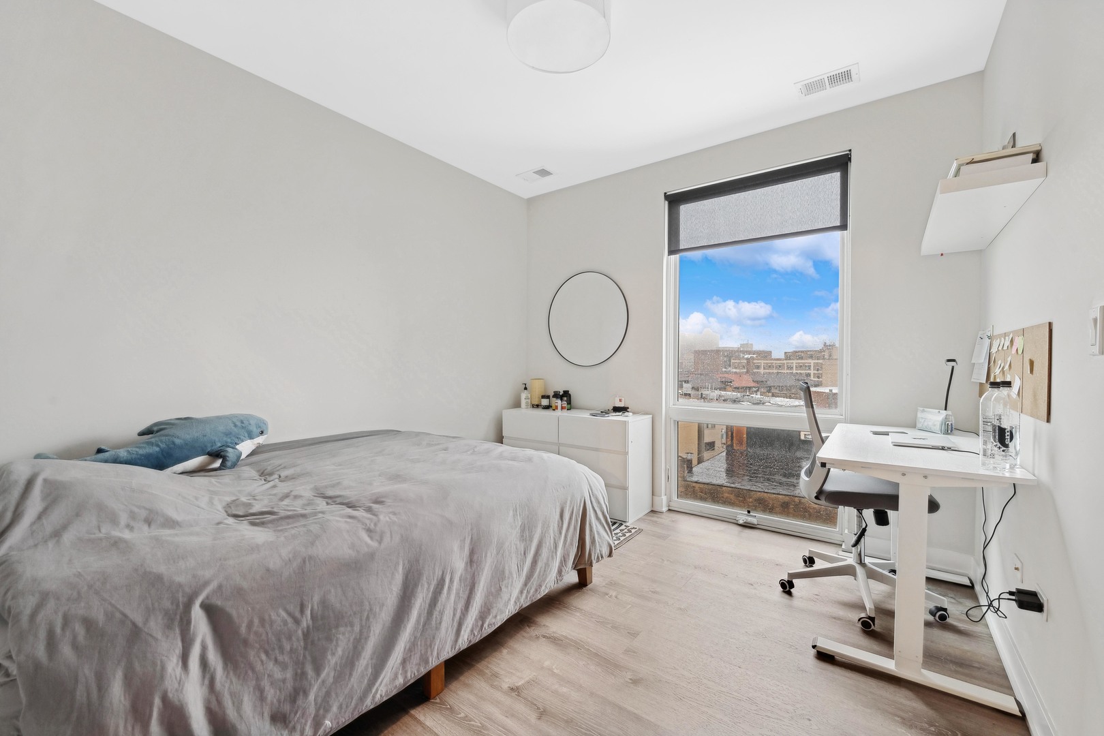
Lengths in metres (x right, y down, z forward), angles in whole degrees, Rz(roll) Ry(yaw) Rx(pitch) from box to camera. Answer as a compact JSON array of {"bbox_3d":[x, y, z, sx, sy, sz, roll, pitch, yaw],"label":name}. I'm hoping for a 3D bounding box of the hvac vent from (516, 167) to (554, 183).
[{"bbox_3d":[-0.135,-1.593,3.568,0.280,0.020,0.175,1,1,35],"label":"hvac vent"}]

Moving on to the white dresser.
[{"bbox_3d":[0.164,0.748,3.631,1.250,0.735,0.380,1,1,35],"label":"white dresser"}]

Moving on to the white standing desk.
[{"bbox_3d":[1.639,0.743,1.983,0.600,0.793,1.150,1,1,38],"label":"white standing desk"}]

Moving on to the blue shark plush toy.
[{"bbox_3d":[-1.608,0.347,1.817,0.800,0.270,0.310,0,1,-43],"label":"blue shark plush toy"}]

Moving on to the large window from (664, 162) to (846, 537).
[{"bbox_3d":[1.361,-0.113,2.996,1.165,2.430,0.110,1,1,35],"label":"large window"}]

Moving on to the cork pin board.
[{"bbox_3d":[1.821,0.008,1.720,0.014,0.297,1.130,1,1,38],"label":"cork pin board"}]

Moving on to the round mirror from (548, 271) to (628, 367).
[{"bbox_3d":[0.290,-0.420,3.700,0.810,0.820,0.025,1,1,35],"label":"round mirror"}]

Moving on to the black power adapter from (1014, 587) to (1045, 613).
[{"bbox_3d":[1.523,0.744,1.374,0.050,0.030,0.072,1,1,37],"label":"black power adapter"}]

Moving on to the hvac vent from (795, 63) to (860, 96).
[{"bbox_3d":[1.521,-1.573,2.368,0.287,0.020,0.168,1,1,35],"label":"hvac vent"}]

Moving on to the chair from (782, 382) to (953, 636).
[{"bbox_3d":[1.555,0.608,2.141,0.660,1.060,0.680,1,1,38],"label":"chair"}]

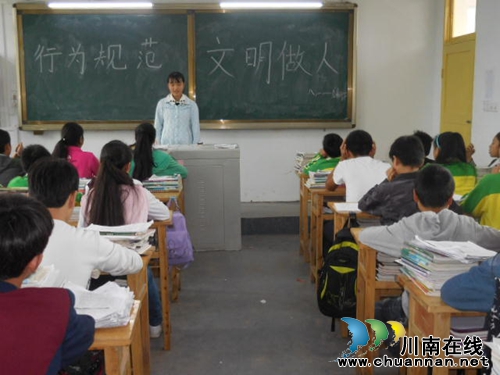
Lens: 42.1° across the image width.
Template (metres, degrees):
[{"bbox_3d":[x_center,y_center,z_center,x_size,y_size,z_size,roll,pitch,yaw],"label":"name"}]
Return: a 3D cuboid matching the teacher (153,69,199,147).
[{"bbox_3d":[-0.738,-0.435,6.620,0.460,1.470,0.280,0,10,-1],"label":"teacher"}]

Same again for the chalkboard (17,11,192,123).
[{"bbox_3d":[-1.599,-1.303,7.118,1.877,1.201,0.050,0,10,-1],"label":"chalkboard"}]

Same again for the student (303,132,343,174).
[{"bbox_3d":[0.682,0.096,5.371,0.470,1.180,0.650,0,10,-1],"label":"student"}]

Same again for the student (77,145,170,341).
[{"bbox_3d":[-0.701,0.360,3.631,0.500,1.240,0.680,0,10,-1],"label":"student"}]

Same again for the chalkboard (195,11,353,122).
[{"bbox_3d":[0.259,-1.324,7.159,1.767,1.234,0.050,0,10,-1],"label":"chalkboard"}]

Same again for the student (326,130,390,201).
[{"bbox_3d":[0.751,0.213,4.498,0.490,1.240,0.660,0,10,-1],"label":"student"}]

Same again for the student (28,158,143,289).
[{"bbox_3d":[-0.766,0.512,2.642,0.540,1.270,0.660,0,10,2],"label":"student"}]

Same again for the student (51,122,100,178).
[{"bbox_3d":[-1.382,0.093,5.269,0.470,1.220,0.640,2,10,11],"label":"student"}]

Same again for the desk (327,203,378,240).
[{"bbox_3d":[0.858,0.500,4.197,0.660,0.775,0.410,0,10,-1],"label":"desk"}]

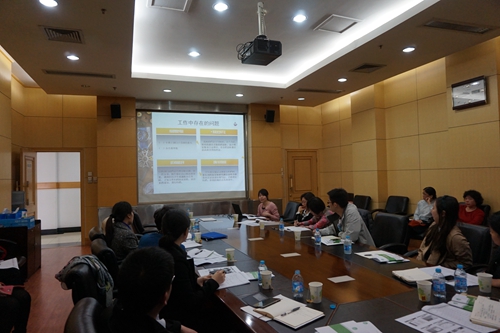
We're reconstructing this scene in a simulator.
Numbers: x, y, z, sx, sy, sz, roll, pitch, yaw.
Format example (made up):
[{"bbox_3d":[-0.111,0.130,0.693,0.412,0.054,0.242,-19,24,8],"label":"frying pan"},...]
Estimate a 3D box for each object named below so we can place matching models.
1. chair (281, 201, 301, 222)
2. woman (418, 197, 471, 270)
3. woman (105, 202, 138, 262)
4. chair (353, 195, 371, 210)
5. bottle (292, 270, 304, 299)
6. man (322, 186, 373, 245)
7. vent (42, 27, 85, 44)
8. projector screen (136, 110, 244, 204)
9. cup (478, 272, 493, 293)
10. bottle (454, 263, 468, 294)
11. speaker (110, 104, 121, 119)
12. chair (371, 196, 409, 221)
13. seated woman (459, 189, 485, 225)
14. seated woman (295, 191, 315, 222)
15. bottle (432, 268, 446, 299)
[{"bbox_3d":[0.522,1.100,5.616,0.600,0.990,0.580,-1,-2,-28],"label":"chair"},{"bbox_3d":[1.482,0.870,2.632,0.780,1.260,0.540,-1,-1,-9],"label":"woman"},{"bbox_3d":[-1.118,0.972,3.458,0.780,1.240,0.520,0,-2,-44],"label":"woman"},{"bbox_3d":[2.119,1.090,6.718,0.600,0.980,0.580,-1,-1,-20],"label":"chair"},{"bbox_3d":[0.284,0.686,1.965,0.063,0.151,0.063,-1,-1,0],"label":"bottle"},{"bbox_3d":[1.063,0.896,3.692,0.850,1.280,0.560,-2,-1,-3],"label":"man"},{"bbox_3d":[-2.400,-1.695,4.308,0.460,0.030,0.460,-1,-1,-20],"label":"vent"},{"bbox_3d":[-1.346,-0.246,8.129,2.650,2.170,0.060,-1,-1,-20],"label":"projector screen"},{"bbox_3d":[1.365,0.679,1.934,0.076,0.096,0.076,-2,-1,0],"label":"cup"},{"bbox_3d":[1.237,0.649,1.950,0.065,0.163,0.065,-1,-1,-20],"label":"bottle"},{"bbox_3d":[-2.895,-1.185,7.216,0.180,0.280,0.180,-1,6,-17],"label":"speaker"},{"bbox_3d":[2.387,1.037,5.758,0.670,1.020,0.620,-1,-1,-20],"label":"chair"},{"bbox_3d":[2.686,0.906,4.146,0.780,1.190,0.550,-1,-2,-29],"label":"seated woman"},{"bbox_3d":[0.809,0.974,5.065,0.800,1.200,0.500,-1,-2,-30],"label":"seated woman"},{"bbox_3d":[1.081,0.663,1.899,0.063,0.151,0.063,-1,-1,-20],"label":"bottle"}]

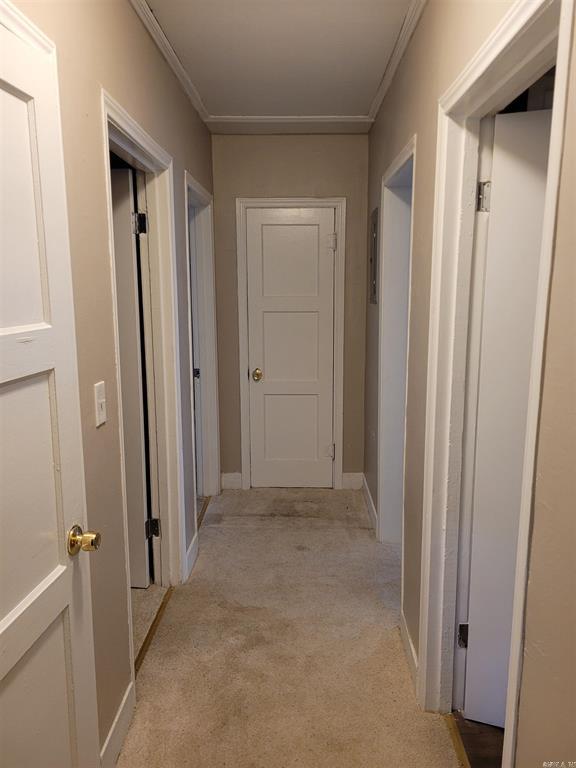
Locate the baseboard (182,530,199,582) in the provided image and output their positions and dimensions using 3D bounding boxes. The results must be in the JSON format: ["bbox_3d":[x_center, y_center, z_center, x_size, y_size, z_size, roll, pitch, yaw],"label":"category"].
[{"bbox_3d":[-0.522,0.924,3.148,0.016,0.121,0.329,0,10,2],"label":"baseboard"}]

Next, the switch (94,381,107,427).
[{"bbox_3d":[-0.562,0.062,1.728,0.012,0.122,0.076,0,10,2],"label":"switch"}]

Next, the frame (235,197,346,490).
[{"bbox_3d":[0.028,-0.247,4.162,0.754,2.083,0.110,0,10,2],"label":"frame"}]

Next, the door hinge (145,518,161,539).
[{"bbox_3d":[-0.670,0.718,2.853,0.068,0.097,0.030,0,10,2],"label":"door hinge"}]

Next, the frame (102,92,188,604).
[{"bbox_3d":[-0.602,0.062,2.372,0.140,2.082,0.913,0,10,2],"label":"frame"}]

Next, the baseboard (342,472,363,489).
[{"bbox_3d":[0.479,0.728,4.272,0.142,0.121,0.016,0,10,2],"label":"baseboard"}]

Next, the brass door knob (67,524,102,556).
[{"bbox_3d":[-0.508,0.403,1.464,0.064,0.068,0.068,1,10,6],"label":"brass door knob"}]

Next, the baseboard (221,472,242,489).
[{"bbox_3d":[-0.423,0.727,4.296,0.153,0.121,0.016,0,10,2],"label":"baseboard"}]

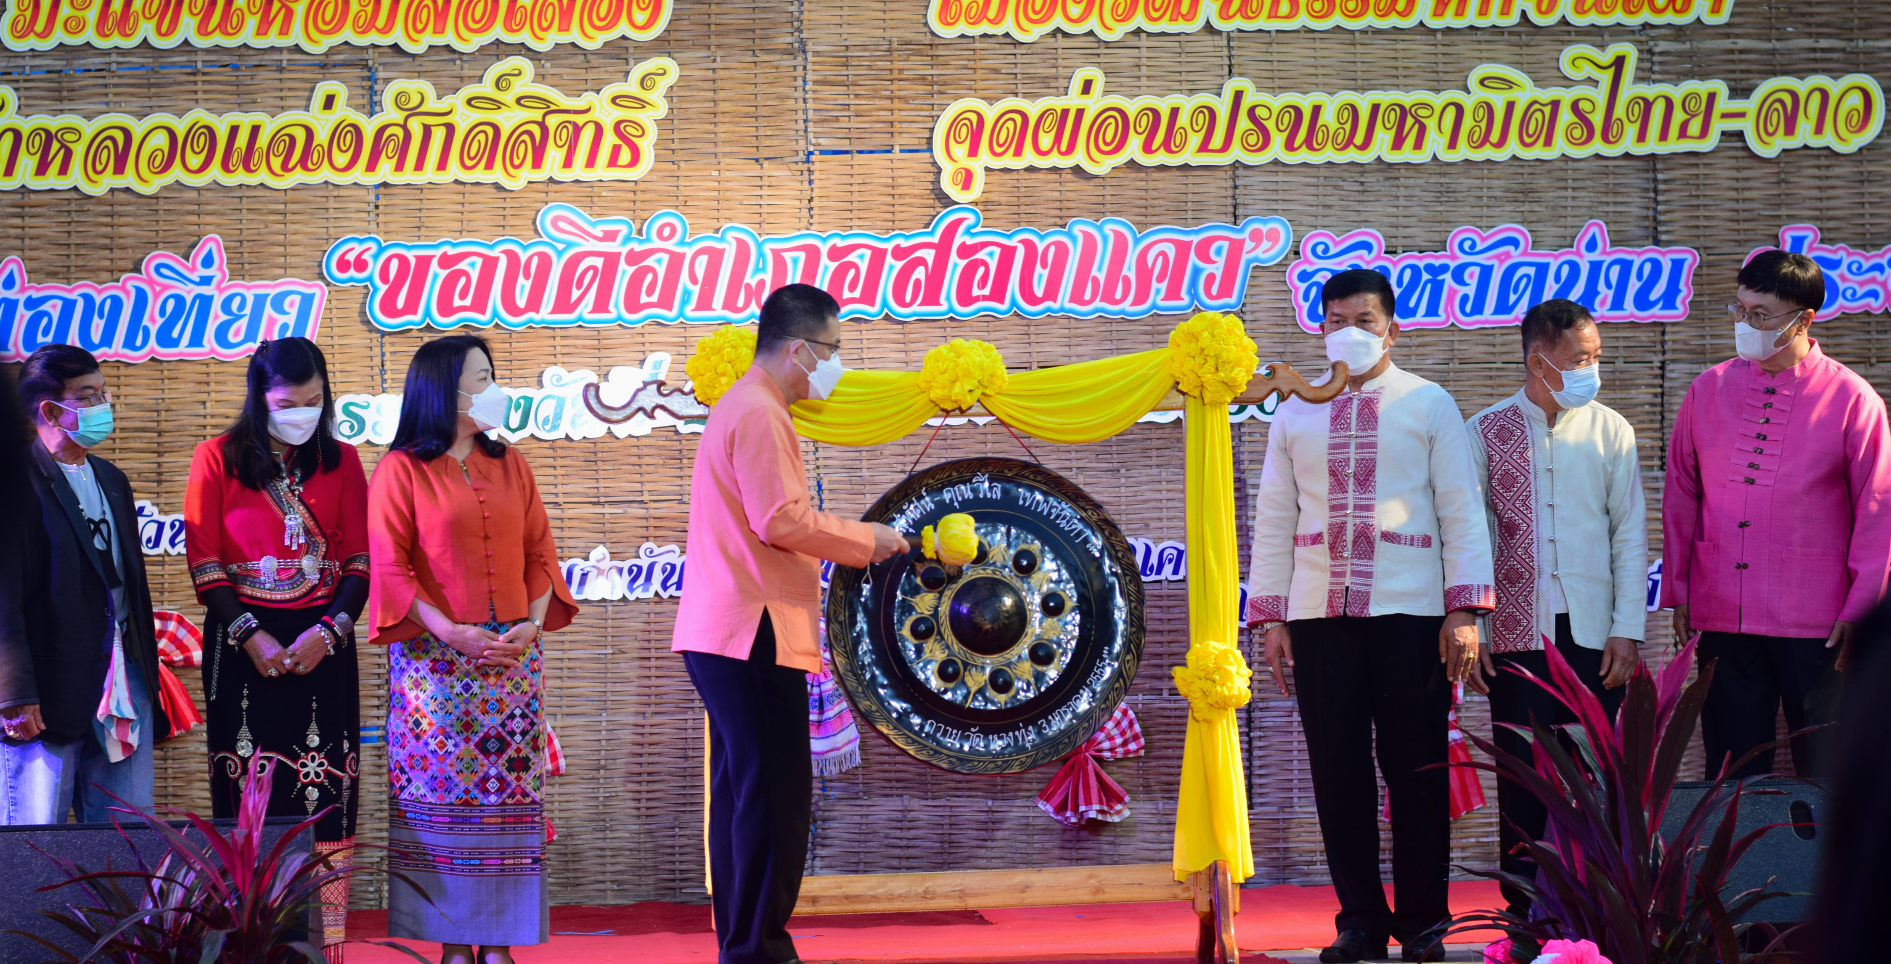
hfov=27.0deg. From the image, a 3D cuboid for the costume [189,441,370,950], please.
[{"bbox_3d":[-1.649,0.527,9.720,0.460,1.280,0.320,-1,0,-17],"label":"costume"}]

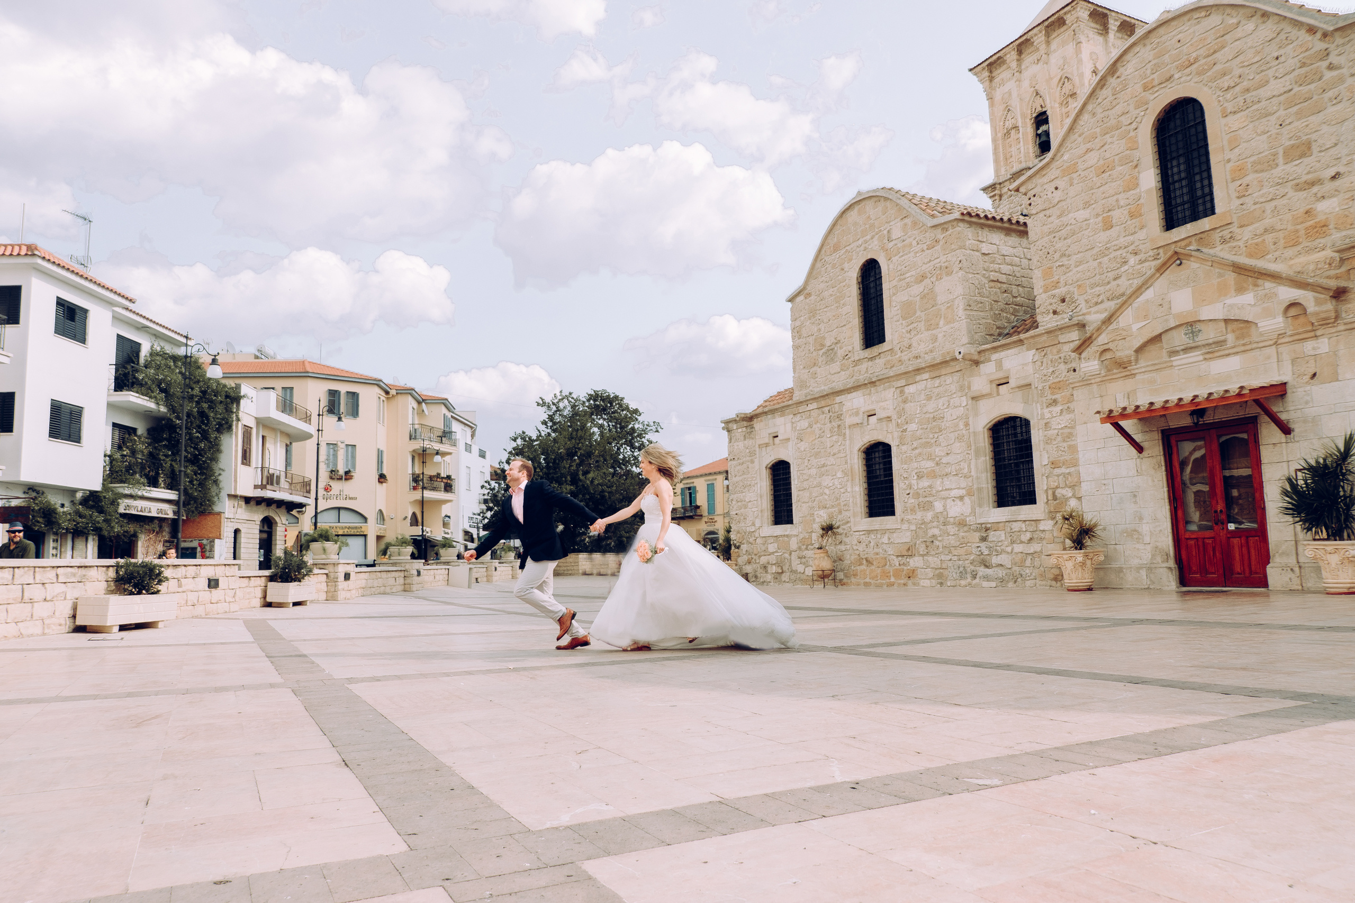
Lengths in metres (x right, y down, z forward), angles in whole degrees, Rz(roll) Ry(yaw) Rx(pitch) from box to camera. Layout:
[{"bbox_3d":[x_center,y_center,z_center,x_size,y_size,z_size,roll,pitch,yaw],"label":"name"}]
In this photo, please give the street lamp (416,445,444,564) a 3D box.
[{"bbox_3d":[-10.733,2.729,39.273,0.900,6.470,0.380,-2,-7,1],"label":"street lamp"}]

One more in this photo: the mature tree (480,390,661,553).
[{"bbox_3d":[-4.577,1.373,38.489,7.400,7.960,7.000,-2,-7,0],"label":"mature tree"}]

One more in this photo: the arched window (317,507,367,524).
[{"bbox_3d":[-18.433,3.499,49.339,2.900,0.890,0.200,4,-9,-38],"label":"arched window"}]

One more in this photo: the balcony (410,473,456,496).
[{"bbox_3d":[-15.188,2.220,55.950,1.150,1.250,4.000,-4,-7,14],"label":"balcony"}]

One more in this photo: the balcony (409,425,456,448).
[{"bbox_3d":[-15.188,-0.746,55.949,1.150,1.250,4.000,-4,-7,14],"label":"balcony"}]

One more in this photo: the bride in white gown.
[{"bbox_3d":[0.115,0.775,7.270,1.620,1.650,1.100,-2,-7,3],"label":"bride in white gown"}]

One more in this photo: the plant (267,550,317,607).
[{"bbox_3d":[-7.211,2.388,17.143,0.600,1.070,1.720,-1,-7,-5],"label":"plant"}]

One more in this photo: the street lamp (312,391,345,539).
[{"bbox_3d":[-11.290,1.447,29.160,0.900,6.510,0.380,-2,-7,1],"label":"street lamp"}]

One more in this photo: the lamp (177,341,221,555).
[{"bbox_3d":[-11.317,0.401,21.265,0.900,6.600,0.380,-2,-7,1],"label":"lamp"}]

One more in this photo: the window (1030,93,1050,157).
[{"bbox_3d":[11.325,-10.113,28.050,0.300,2.090,0.730,2,-8,-30],"label":"window"}]

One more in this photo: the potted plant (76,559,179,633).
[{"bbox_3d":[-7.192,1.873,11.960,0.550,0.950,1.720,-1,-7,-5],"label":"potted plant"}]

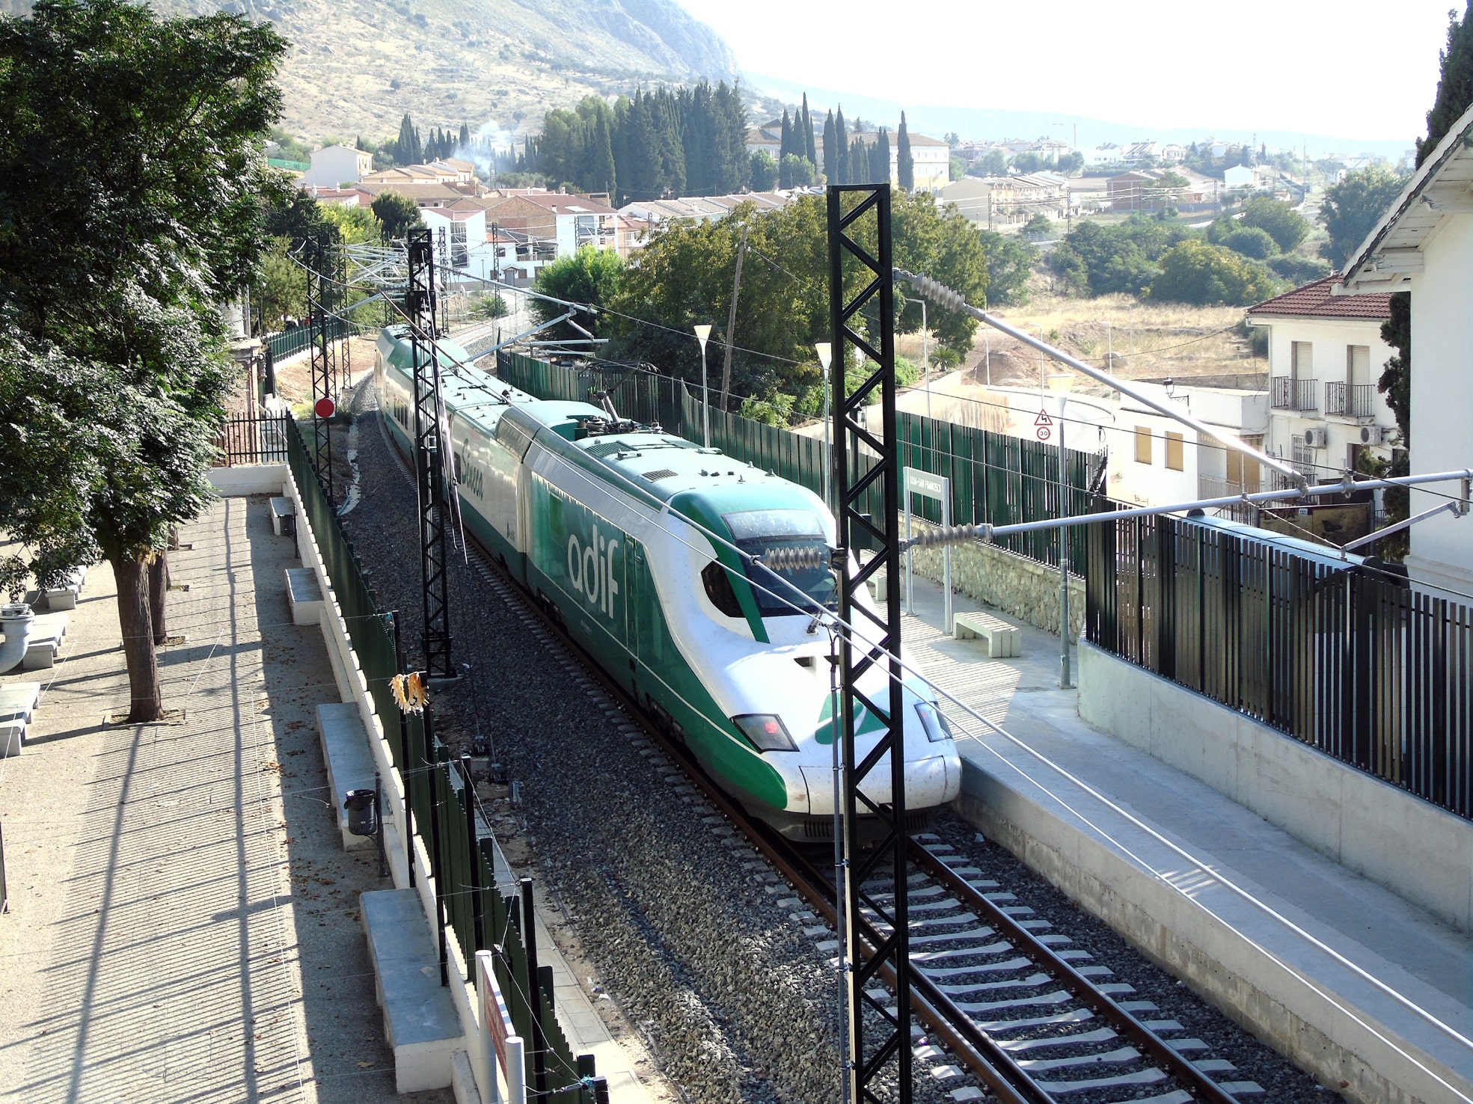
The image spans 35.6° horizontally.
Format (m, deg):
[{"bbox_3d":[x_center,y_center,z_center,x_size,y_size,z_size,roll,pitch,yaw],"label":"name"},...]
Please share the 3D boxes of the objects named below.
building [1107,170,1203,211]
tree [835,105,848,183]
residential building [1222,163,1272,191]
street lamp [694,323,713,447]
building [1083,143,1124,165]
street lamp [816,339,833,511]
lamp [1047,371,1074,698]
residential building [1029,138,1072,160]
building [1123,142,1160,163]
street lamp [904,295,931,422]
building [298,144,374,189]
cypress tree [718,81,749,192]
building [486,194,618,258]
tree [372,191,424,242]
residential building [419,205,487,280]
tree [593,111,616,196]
[{"bbox_3d":[92.100,-79.500,506.000,14.500,9.000,15.500,2,8,28],"label":"building"},{"bbox_3d":[20.169,-77.521,440.000,2.500,16.100,2.500,-2,8,0],"label":"tree"},{"bbox_3d":[138.600,-101.200,624.000,11.000,7.800,9.500,-8,9,-40],"label":"residential building"},{"bbox_3d":[-0.654,-2.789,51.323,0.400,4.580,0.400,-2,8,0],"label":"street lamp"},{"bbox_3d":[128.050,-138.345,800.000,11.500,8.000,10.000,4,10,35],"label":"building"},{"bbox_3d":[1.820,-1.710,45.000,0.420,4.750,0.420,-2,7,0],"label":"street lamp"},{"bbox_3d":[4.759,-0.286,33.375,0.410,4.580,0.410,-2,8,0],"label":"lamp"},{"bbox_3d":[106.000,-136.300,780.000,14.000,9.000,12.000,-1,7,8],"label":"residential building"},{"bbox_3d":[141.275,-139.146,800.000,10.000,8.000,9.500,6,11,43],"label":"building"},{"bbox_3d":[7.252,-7.086,92.375,1.050,6.000,0.250,-1,7,5],"label":"street lamp"},{"bbox_3d":[-75.700,-72.900,435.000,11.000,8.200,10.000,0,7,14],"label":"building"},{"bbox_3d":[-0.488,-70.079,390.000,5.100,19.700,5.100,-2,8,0],"label":"cypress tree"},{"bbox_3d":[-24.800,-41.600,308.000,11.500,10.800,13.500,-9,10,-44],"label":"building"},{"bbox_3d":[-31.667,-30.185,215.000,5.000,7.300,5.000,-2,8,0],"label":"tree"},{"bbox_3d":[-37.400,-40.400,303.000,9.000,10.200,10.500,-3,7,-7],"label":"residential building"},{"bbox_3d":[-22.900,-68.700,400.000,3.900,16.600,3.900,-2,7,0],"label":"tree"}]

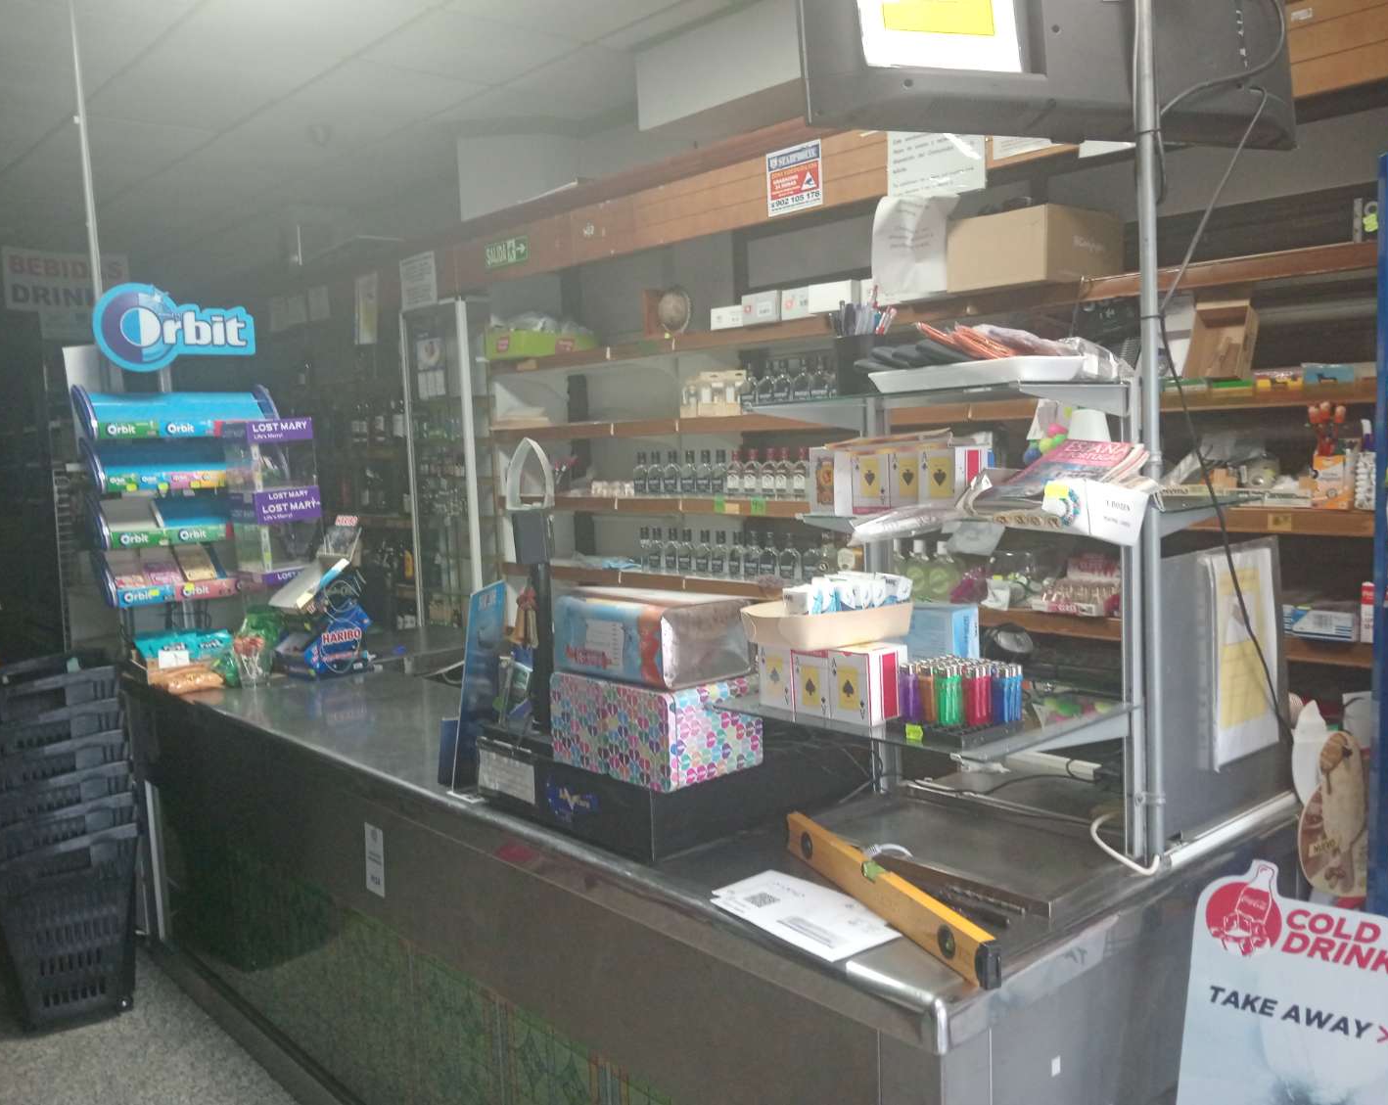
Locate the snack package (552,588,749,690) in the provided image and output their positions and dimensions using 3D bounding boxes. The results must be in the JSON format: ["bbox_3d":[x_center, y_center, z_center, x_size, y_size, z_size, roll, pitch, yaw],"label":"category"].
[{"bbox_3d":[-0.063,0.119,1.710,0.155,0.107,0.255,-7,7,-42],"label":"snack package"}]

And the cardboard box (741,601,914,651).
[{"bbox_3d":[0.177,0.091,1.582,0.200,0.042,0.122,-6,7,-34],"label":"cardboard box"}]

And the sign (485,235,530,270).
[{"bbox_3d":[-0.716,-1.152,4.567,0.012,0.090,0.297,-7,7,-41],"label":"sign"}]

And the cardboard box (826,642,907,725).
[{"bbox_3d":[0.220,0.163,1.495,0.070,0.090,0.067,-7,7,-41],"label":"cardboard box"}]

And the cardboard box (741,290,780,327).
[{"bbox_3d":[0.241,-0.749,3.662,0.090,0.094,0.150,-7,7,-41],"label":"cardboard box"}]

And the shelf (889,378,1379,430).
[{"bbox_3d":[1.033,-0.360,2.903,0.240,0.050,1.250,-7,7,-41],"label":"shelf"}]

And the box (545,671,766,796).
[{"bbox_3d":[-0.056,0.237,1.710,0.177,0.130,0.257,-8,8,-44],"label":"box"}]

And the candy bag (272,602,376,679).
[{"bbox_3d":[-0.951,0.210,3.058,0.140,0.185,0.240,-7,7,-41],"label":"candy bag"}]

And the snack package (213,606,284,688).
[{"bbox_3d":[-1.086,0.231,2.926,0.130,0.185,0.100,-7,7,-41],"label":"snack package"}]

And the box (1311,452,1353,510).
[{"bbox_3d":[1.327,-0.149,2.468,0.045,0.112,0.068,-7,7,-41],"label":"box"}]

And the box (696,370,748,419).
[{"bbox_3d":[0.098,-0.512,3.837,0.055,0.145,0.205,-7,7,-41],"label":"box"}]

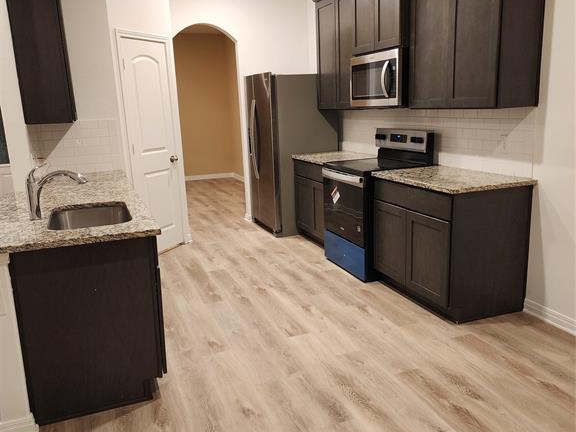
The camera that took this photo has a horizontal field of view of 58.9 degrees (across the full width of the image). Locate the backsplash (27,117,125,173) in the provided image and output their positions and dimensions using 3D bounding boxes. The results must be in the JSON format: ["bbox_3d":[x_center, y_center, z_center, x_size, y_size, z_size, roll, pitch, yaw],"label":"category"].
[{"bbox_3d":[-1.861,-0.605,4.499,0.723,0.463,0.020,-7,13,-21],"label":"backsplash"}]

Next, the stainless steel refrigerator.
[{"bbox_3d":[0.039,-0.746,5.946,0.812,1.757,0.831,-7,13,-21],"label":"stainless steel refrigerator"}]

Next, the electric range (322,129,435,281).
[{"bbox_3d":[0.754,-0.132,4.453,0.677,1.176,0.760,-7,13,-21],"label":"electric range"}]

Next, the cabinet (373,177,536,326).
[{"bbox_3d":[1.138,0.166,3.696,0.635,0.863,0.913,-7,13,-21],"label":"cabinet"}]

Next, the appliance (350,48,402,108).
[{"bbox_3d":[0.881,-1.138,4.289,0.420,0.427,0.755,-7,13,-21],"label":"appliance"}]

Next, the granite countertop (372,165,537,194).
[{"bbox_3d":[1.120,-0.272,3.628,0.646,0.034,0.975,-7,13,-21],"label":"granite countertop"}]

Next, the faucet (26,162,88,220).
[{"bbox_3d":[-1.214,-0.139,2.692,0.302,0.293,0.062,-7,13,-21],"label":"faucet"}]

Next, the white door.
[{"bbox_3d":[-1.304,-0.629,4.945,0.045,2.030,0.653,4,14,24],"label":"white door"}]

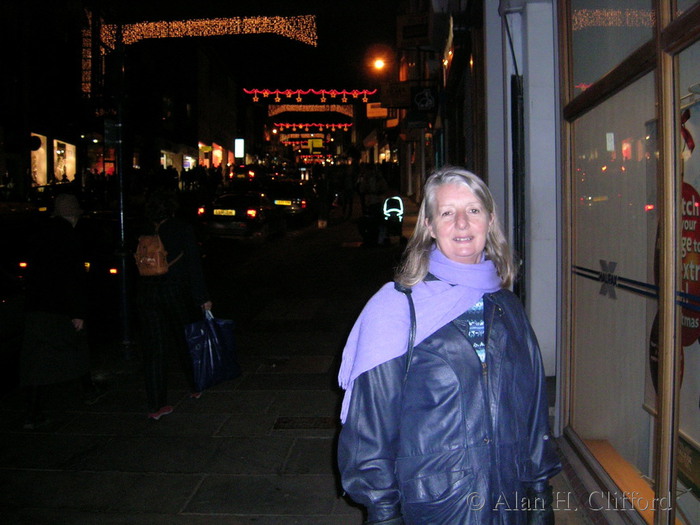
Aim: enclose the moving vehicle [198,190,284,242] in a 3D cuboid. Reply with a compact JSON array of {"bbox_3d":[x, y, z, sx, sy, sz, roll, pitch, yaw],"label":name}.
[{"bbox_3d":[-2.851,-1.342,18.904,1.660,1.420,4.050,0,7,3],"label":"moving vehicle"}]

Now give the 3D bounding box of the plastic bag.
[{"bbox_3d":[-0.971,0.622,5.000,0.160,0.500,0.410,2,4,45],"label":"plastic bag"}]

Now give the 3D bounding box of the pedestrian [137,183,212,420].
[{"bbox_3d":[-1.279,0.250,5.077,0.480,1.610,0.500,1,3,27],"label":"pedestrian"}]

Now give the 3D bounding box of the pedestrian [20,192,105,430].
[{"bbox_3d":[-2.066,0.282,5.057,0.480,1.600,0.500,0,3,20],"label":"pedestrian"}]

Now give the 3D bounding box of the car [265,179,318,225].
[{"bbox_3d":[-1.954,-1.924,23.605,1.680,1.430,4.100,-1,7,1],"label":"car"}]

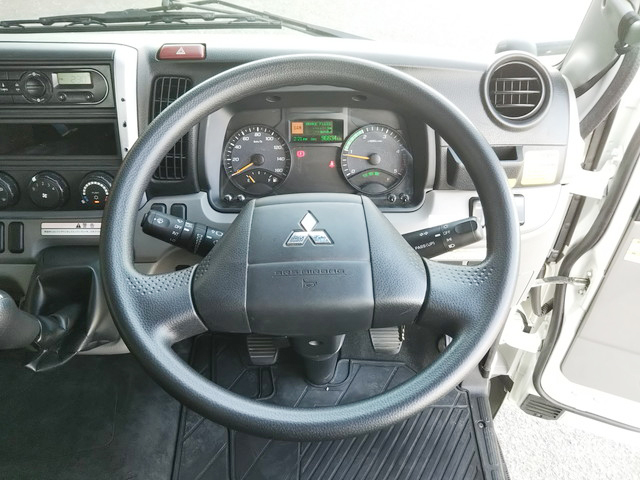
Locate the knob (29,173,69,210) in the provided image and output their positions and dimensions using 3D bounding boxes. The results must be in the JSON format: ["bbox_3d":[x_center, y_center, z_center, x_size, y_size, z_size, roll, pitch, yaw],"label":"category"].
[{"bbox_3d":[-0.341,-0.062,0.697,0.045,0.045,0.020,0,16,0],"label":"knob"}]

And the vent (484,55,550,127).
[{"bbox_3d":[0.246,-0.187,0.695,0.080,0.085,0.030,0,11,1],"label":"vent"}]

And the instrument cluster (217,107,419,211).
[{"bbox_3d":[-0.003,-0.110,0.745,0.264,0.137,0.050,0,8,0],"label":"instrument cluster"}]

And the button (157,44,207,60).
[{"bbox_3d":[-0.173,-0.236,0.697,0.058,0.020,0.018,0,9,0],"label":"button"}]

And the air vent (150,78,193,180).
[{"bbox_3d":[-0.190,-0.142,0.708,0.050,0.131,0.028,0,9,-4],"label":"air vent"}]

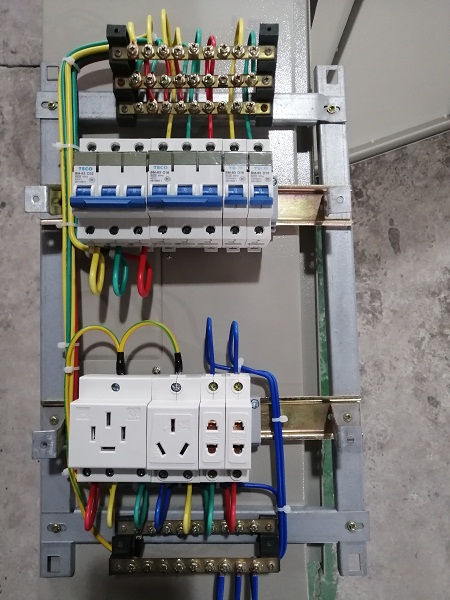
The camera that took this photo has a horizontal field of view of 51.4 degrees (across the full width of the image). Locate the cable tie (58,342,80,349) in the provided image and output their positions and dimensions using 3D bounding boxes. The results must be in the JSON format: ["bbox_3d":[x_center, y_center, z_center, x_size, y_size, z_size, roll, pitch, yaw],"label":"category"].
[{"bbox_3d":[-0.125,0.036,0.376,0.017,0.011,0.004,-1,85,0],"label":"cable tie"}]

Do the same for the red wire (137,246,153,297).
[{"bbox_3d":[-0.065,-0.022,0.379,0.013,0.025,0.037,-1,85,0],"label":"red wire"}]

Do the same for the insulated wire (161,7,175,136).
[{"bbox_3d":[-0.046,-0.181,0.379,0.011,0.044,0.094,-1,85,0],"label":"insulated wire"}]

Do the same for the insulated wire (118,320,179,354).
[{"bbox_3d":[-0.058,0.029,0.357,0.046,0.008,0.026,0,87,0],"label":"insulated wire"}]

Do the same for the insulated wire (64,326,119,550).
[{"bbox_3d":[-0.105,0.108,0.366,0.044,0.030,0.175,0,87,0],"label":"insulated wire"}]

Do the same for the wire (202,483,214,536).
[{"bbox_3d":[-0.012,0.158,0.352,0.009,0.022,0.041,0,87,0],"label":"wire"}]

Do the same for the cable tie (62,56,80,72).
[{"bbox_3d":[-0.122,-0.187,0.372,0.017,0.012,0.005,32,87,2],"label":"cable tie"}]

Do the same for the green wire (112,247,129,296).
[{"bbox_3d":[-0.083,-0.023,0.371,0.011,0.022,0.040,0,87,0],"label":"green wire"}]

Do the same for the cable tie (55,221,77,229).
[{"bbox_3d":[-0.131,-0.062,0.385,0.018,0.012,0.005,-1,85,0],"label":"cable tie"}]

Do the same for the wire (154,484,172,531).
[{"bbox_3d":[-0.046,0.156,0.352,0.011,0.022,0.035,0,87,0],"label":"wire"}]

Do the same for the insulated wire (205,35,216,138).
[{"bbox_3d":[-0.012,-0.175,0.387,0.010,0.032,0.083,-1,85,0],"label":"insulated wire"}]

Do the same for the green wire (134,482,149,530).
[{"bbox_3d":[-0.064,0.157,0.360,0.011,0.025,0.034,-1,85,0],"label":"green wire"}]

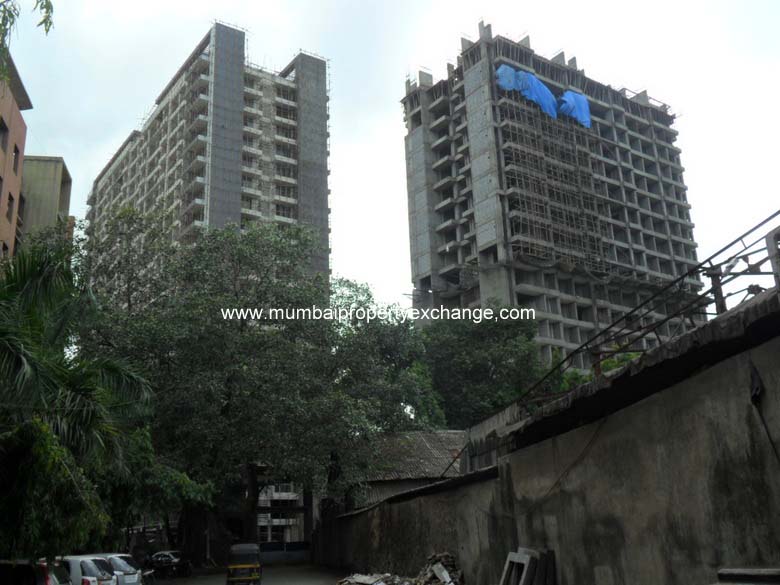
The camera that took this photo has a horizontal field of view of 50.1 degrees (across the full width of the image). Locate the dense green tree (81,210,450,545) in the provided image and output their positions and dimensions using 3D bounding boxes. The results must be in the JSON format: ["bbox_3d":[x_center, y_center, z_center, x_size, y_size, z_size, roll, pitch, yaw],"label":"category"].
[{"bbox_3d":[-5.822,4.663,38.983,16.500,17.944,14.500,0,-17,-8],"label":"dense green tree"}]

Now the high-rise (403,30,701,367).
[{"bbox_3d":[23.827,2.205,114.407,36.500,65.174,20.200,10,-21,-35],"label":"high-rise"}]

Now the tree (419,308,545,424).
[{"bbox_3d":[6.179,9.418,55.330,9.200,17.657,8.500,-4,-17,6],"label":"tree"}]

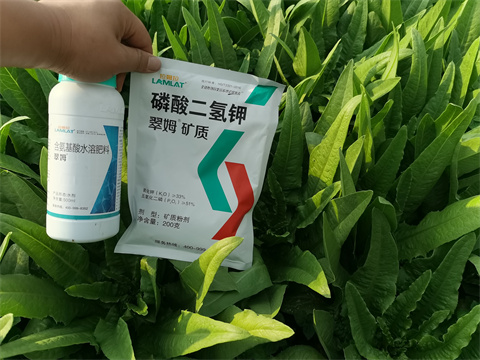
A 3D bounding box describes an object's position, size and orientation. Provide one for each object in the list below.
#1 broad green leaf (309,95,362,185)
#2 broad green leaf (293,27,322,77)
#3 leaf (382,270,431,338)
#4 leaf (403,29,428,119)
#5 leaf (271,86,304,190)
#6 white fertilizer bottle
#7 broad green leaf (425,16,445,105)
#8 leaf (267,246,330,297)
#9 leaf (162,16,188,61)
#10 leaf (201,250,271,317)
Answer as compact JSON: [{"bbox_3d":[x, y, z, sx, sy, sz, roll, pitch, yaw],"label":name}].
[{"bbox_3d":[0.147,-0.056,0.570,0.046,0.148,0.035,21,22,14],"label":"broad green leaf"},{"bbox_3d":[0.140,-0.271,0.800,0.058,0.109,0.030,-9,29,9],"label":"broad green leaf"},{"bbox_3d":[0.210,0.155,0.460,0.034,0.098,0.030,27,17,29],"label":"leaf"},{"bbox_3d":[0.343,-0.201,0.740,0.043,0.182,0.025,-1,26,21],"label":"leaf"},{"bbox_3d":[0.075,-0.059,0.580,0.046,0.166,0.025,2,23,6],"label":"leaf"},{"bbox_3d":[-0.157,-0.029,0.380,0.071,0.178,0.071,1,7,-23],"label":"white fertilizer bottle"},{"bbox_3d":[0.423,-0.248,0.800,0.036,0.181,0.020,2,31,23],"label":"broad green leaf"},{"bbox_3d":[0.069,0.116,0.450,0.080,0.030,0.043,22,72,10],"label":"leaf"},{"bbox_3d":[-0.151,-0.315,0.850,0.029,0.109,0.025,-24,30,-6],"label":"leaf"},{"bbox_3d":[-0.010,0.121,0.430,0.060,0.093,0.030,45,10,16],"label":"leaf"}]

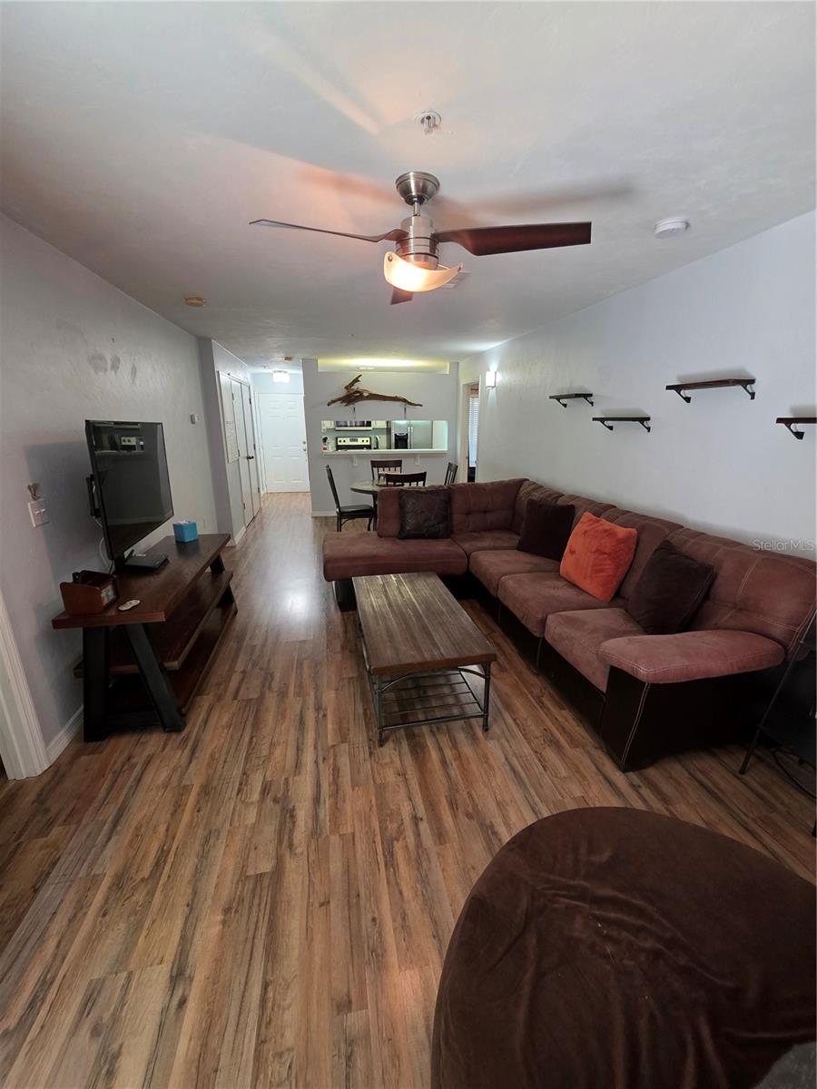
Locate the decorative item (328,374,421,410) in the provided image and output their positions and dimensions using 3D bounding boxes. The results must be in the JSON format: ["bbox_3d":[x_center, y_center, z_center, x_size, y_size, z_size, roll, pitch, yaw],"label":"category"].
[{"bbox_3d":[-0.498,-2.375,6.344,1.490,0.460,0.200,-2,17,-11],"label":"decorative item"}]

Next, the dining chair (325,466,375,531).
[{"bbox_3d":[-0.697,-0.440,5.010,0.560,0.990,0.460,-2,17,-11],"label":"dining chair"}]

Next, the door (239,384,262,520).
[{"bbox_3d":[-2.612,-1.545,6.857,0.045,2.040,0.750,-3,17,-11],"label":"door"}]

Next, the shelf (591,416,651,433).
[{"bbox_3d":[1.507,-0.856,2.924,0.150,0.105,0.410,-3,17,-11],"label":"shelf"}]

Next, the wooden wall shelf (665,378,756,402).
[{"bbox_3d":[1.626,-0.832,2.231,0.150,0.103,0.405,-3,17,-11],"label":"wooden wall shelf"}]

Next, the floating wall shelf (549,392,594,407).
[{"bbox_3d":[1.389,-1.232,3.520,0.155,0.105,0.415,-3,17,-11],"label":"floating wall shelf"}]

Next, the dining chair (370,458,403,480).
[{"bbox_3d":[-0.254,-0.641,5.698,0.450,0.985,0.530,-3,17,-11],"label":"dining chair"}]

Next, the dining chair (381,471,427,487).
[{"bbox_3d":[-0.108,-0.338,4.695,0.460,0.990,0.560,-5,17,-19],"label":"dining chair"}]

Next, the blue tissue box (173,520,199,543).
[{"bbox_3d":[-1.665,-0.093,3.062,0.110,0.130,0.110,8,19,23],"label":"blue tissue box"}]

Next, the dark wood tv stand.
[{"bbox_3d":[-1.471,0.442,2.551,0.460,0.670,1.370,-2,17,-11],"label":"dark wood tv stand"}]

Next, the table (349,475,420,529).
[{"bbox_3d":[-0.196,-0.389,5.276,1.080,0.755,1.080,-3,17,-11],"label":"table"}]

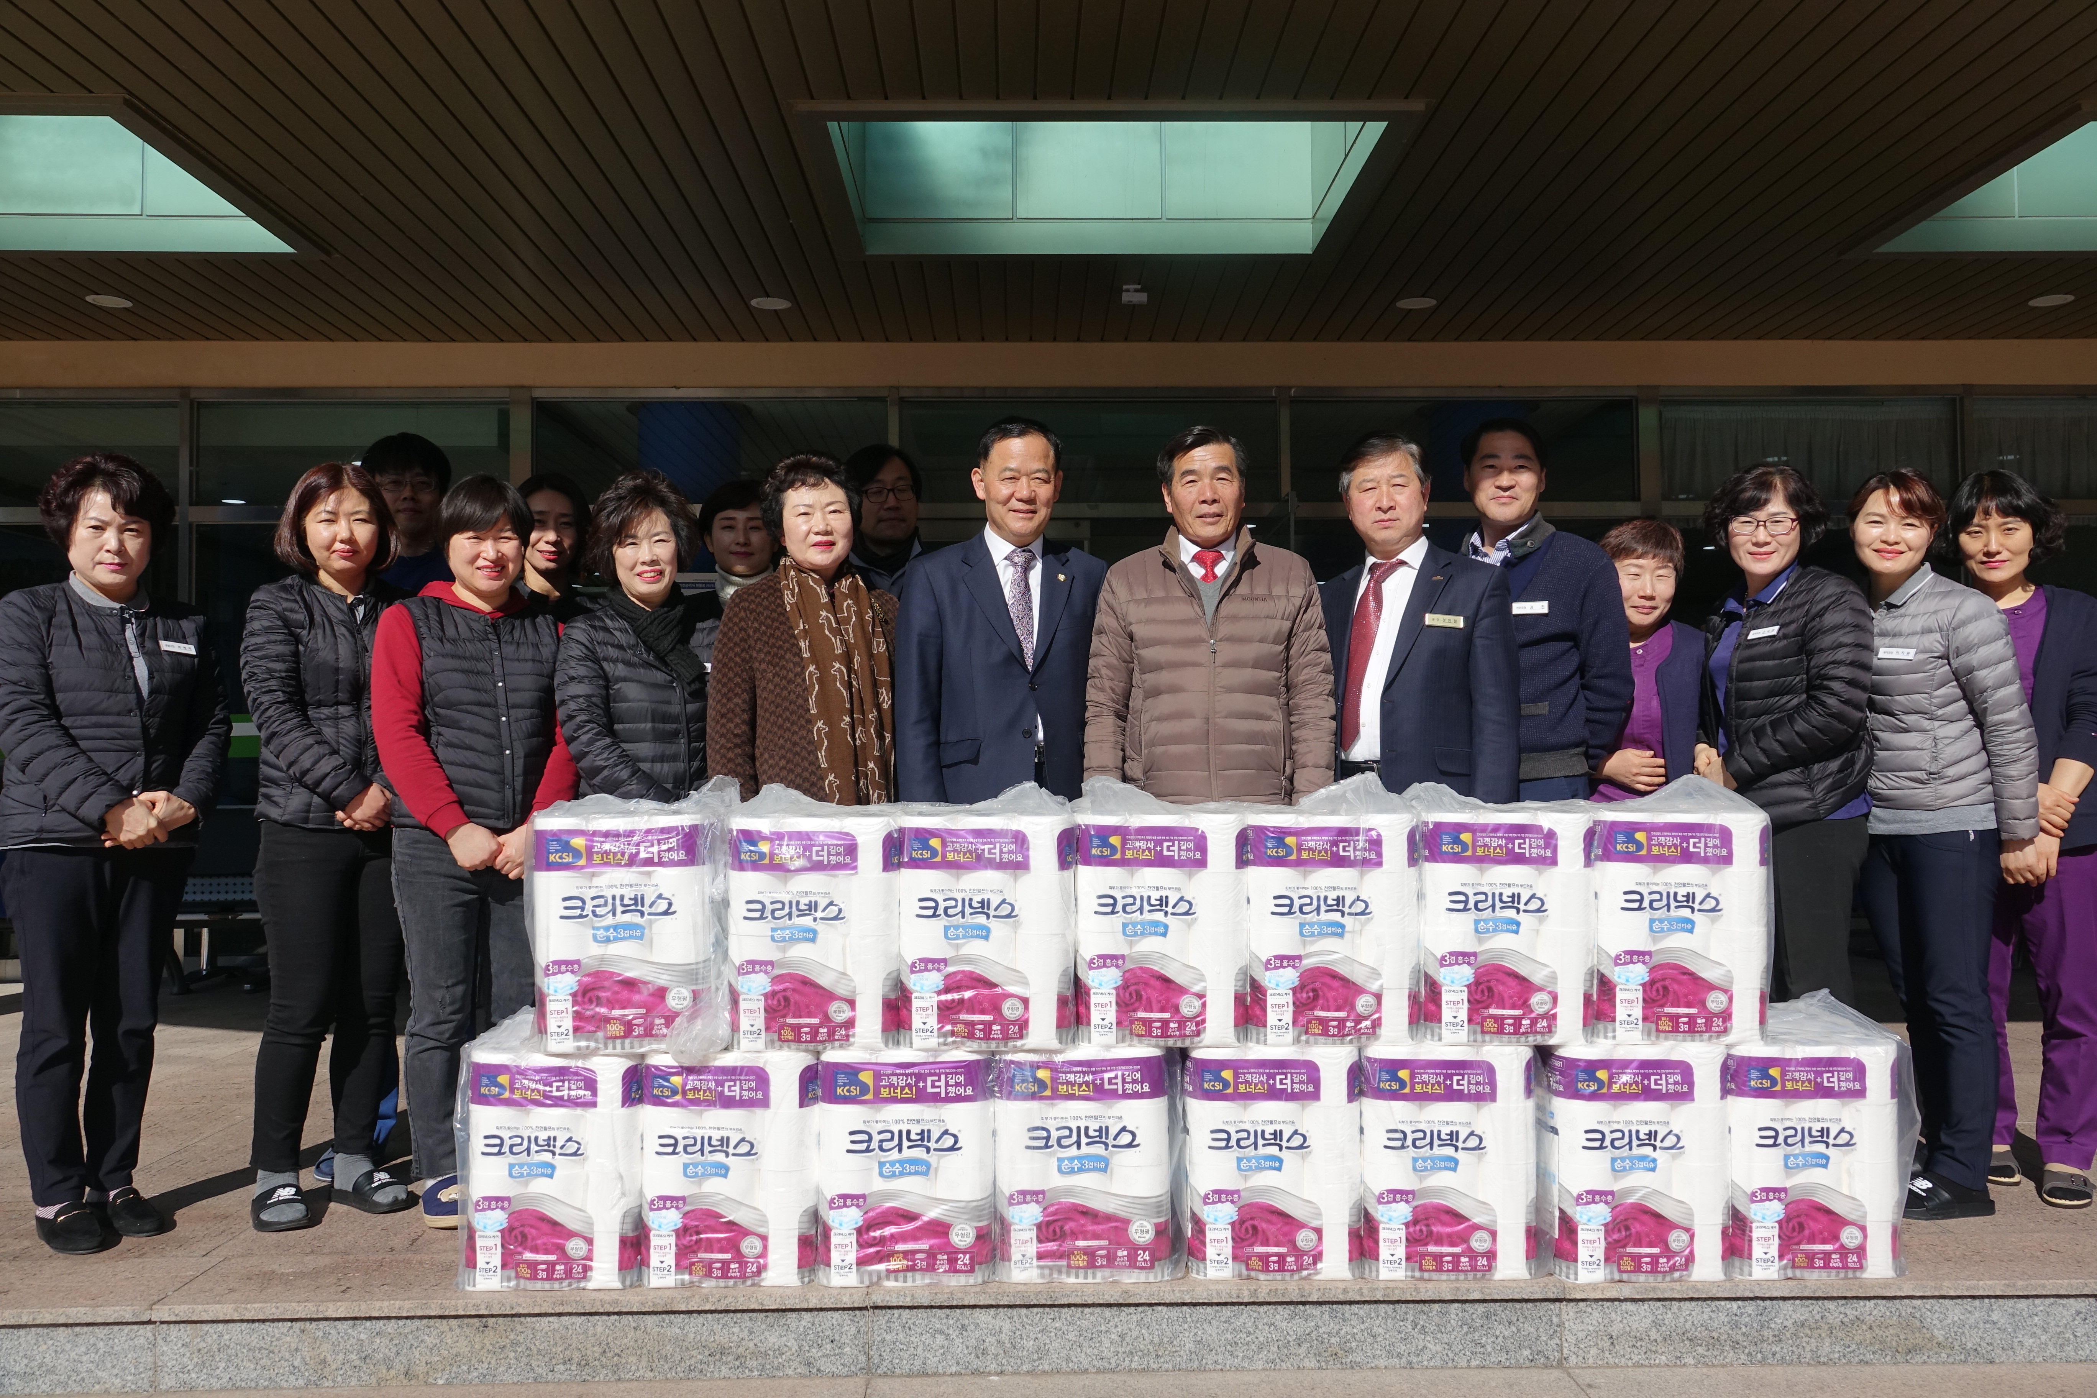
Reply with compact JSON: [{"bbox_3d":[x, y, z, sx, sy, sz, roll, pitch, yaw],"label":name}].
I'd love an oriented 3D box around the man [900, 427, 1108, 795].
[{"bbox_3d":[-0.091,0.255,3.292,0.490,1.698,0.300,0,-2,-6],"label":"man"}]

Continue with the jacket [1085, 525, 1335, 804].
[{"bbox_3d":[0.345,-0.033,3.364,0.530,0.685,0.320,-1,-2,6],"label":"jacket"}]

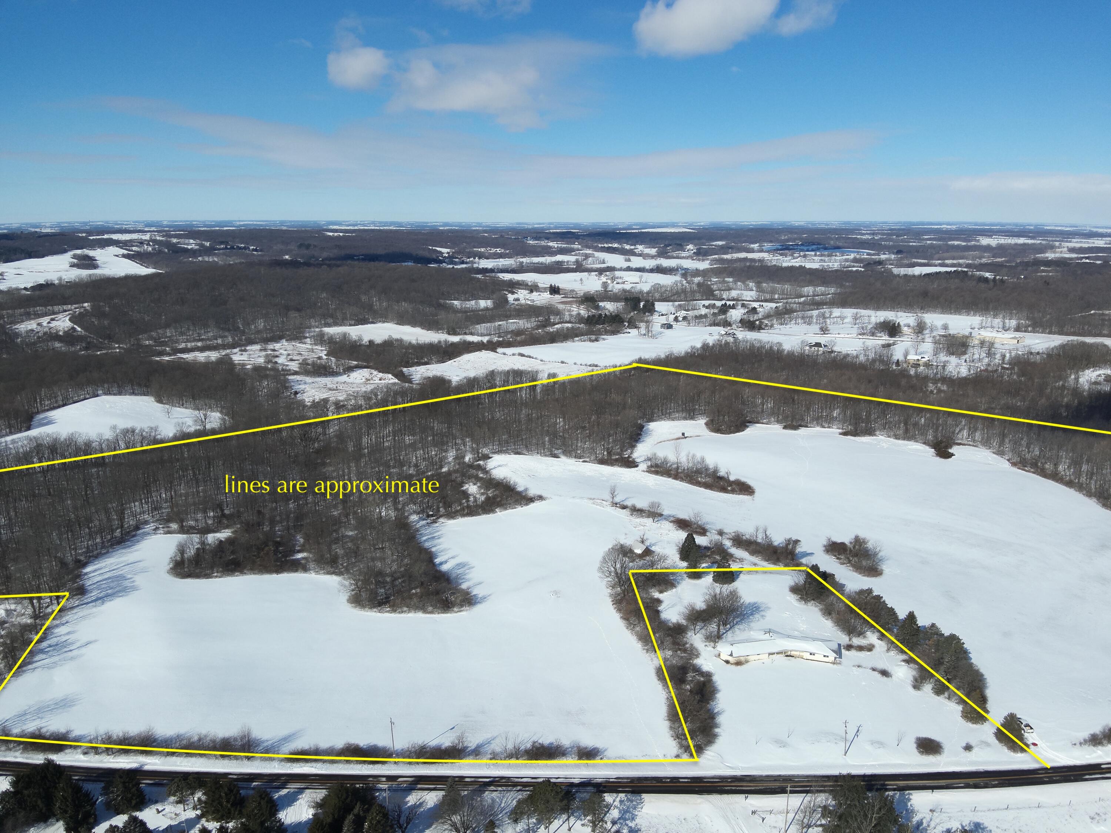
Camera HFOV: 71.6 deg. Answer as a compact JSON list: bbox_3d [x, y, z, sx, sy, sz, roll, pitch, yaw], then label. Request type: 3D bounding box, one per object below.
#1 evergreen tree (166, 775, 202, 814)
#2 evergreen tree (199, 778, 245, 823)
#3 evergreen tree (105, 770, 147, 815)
[{"bbox_3d":[-80.630,82.470,167.670,6.910,8.500,6.910,0,14,0],"label":"evergreen tree"},{"bbox_3d":[-72.390,82.420,167.310,9.060,8.780,9.060,0,14,0],"label":"evergreen tree"},{"bbox_3d":[-94.460,81.700,168.930,8.060,9.360,8.060,0,14,0],"label":"evergreen tree"}]

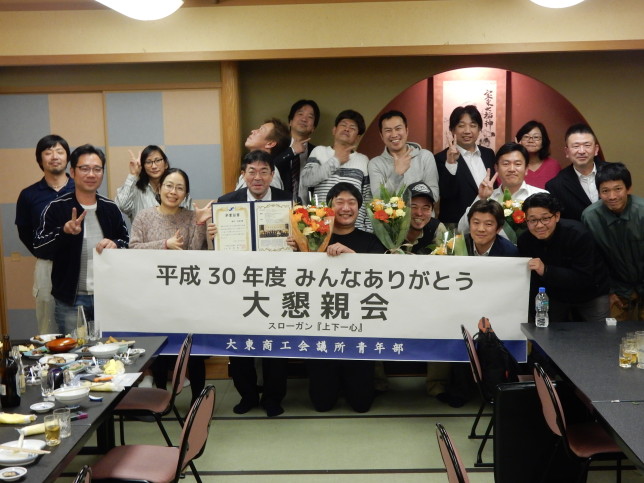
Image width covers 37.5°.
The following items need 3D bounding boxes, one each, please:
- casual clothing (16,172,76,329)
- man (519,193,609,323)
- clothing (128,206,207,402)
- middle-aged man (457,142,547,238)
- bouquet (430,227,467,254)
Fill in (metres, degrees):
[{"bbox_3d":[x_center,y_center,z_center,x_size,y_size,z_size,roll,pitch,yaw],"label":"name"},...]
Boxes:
[{"bbox_3d":[-1.590,0.309,5.745,0.490,1.380,0.320,-3,7,-13],"label":"casual clothing"},{"bbox_3d":[1.381,0.364,5.439,0.540,1.302,0.620,1,8,20],"label":"man"},{"bbox_3d":[-0.902,0.387,5.613,0.480,1.186,0.360,-3,7,-10],"label":"clothing"},{"bbox_3d":[1.122,0.190,5.710,0.540,1.563,0.400,0,7,9],"label":"middle-aged man"},{"bbox_3d":[0.718,0.113,5.425,0.250,0.400,0.200,-1,7,2],"label":"bouquet"}]

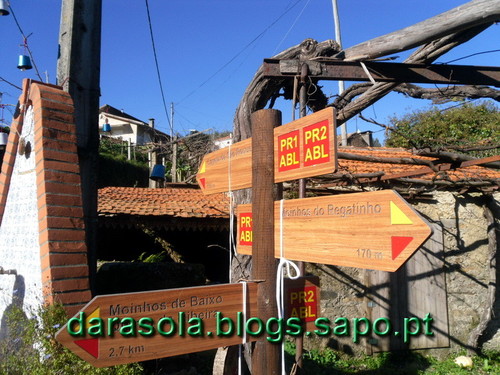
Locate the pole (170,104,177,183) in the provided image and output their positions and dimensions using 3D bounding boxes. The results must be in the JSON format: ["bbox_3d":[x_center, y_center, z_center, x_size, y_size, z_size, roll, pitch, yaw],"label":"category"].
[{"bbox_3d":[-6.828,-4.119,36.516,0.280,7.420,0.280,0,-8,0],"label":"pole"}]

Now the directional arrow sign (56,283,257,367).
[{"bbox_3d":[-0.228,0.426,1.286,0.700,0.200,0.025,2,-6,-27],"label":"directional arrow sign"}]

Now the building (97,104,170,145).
[{"bbox_3d":[-16.375,-7.257,52.873,9.500,6.800,8.500,-2,-8,17],"label":"building"}]

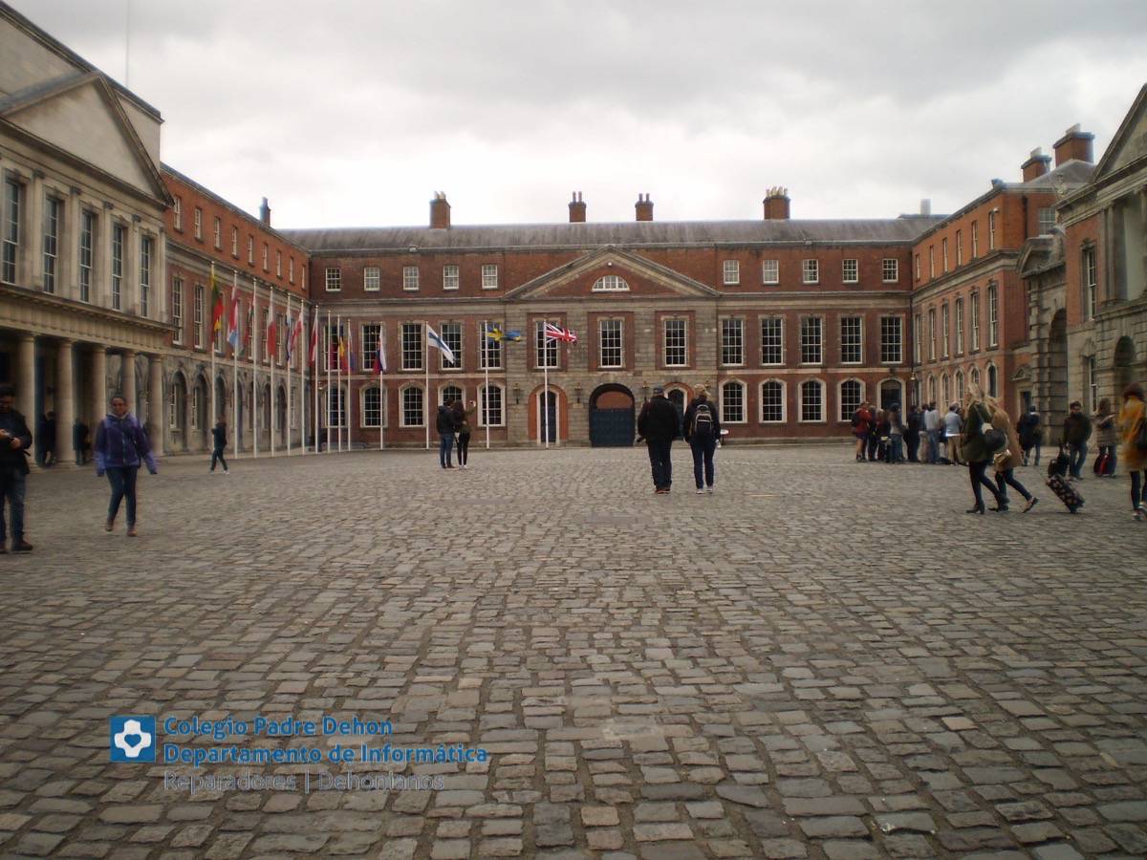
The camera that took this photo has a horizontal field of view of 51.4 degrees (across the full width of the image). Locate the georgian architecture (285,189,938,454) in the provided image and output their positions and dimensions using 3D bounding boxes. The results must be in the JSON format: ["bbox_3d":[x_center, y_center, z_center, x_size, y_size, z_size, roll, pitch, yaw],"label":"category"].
[{"bbox_3d":[2.712,-7.559,84.969,42.500,17.400,12.500,-1,0,2],"label":"georgian architecture"}]

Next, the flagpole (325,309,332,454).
[{"bbox_3d":[-13.717,-2.684,67.000,0.120,8.000,0.120,-1,0,2],"label":"flagpole"}]

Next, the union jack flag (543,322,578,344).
[{"bbox_3d":[-0.781,-6.070,75.000,2.100,1.350,0.500,-1,0,2],"label":"union jack flag"}]

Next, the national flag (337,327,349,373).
[{"bbox_3d":[-13.479,-4.698,69.800,0.650,2.500,0.400,-1,0,2],"label":"national flag"}]

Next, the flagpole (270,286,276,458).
[{"bbox_3d":[-14.318,-2.758,56.800,0.120,8.100,0.120,-1,0,2],"label":"flagpole"}]

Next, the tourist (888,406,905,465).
[{"bbox_3d":[9.479,0.140,35.000,0.380,1.720,0.460,-1,0,-39],"label":"tourist"}]

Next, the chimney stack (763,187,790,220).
[{"bbox_3d":[14.388,-16.013,84.500,1.900,2.350,1.700,-1,0,2],"label":"chimney stack"}]

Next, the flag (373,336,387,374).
[{"bbox_3d":[-12.169,-4.898,75.000,0.800,2.600,0.400,-1,0,2],"label":"flag"}]

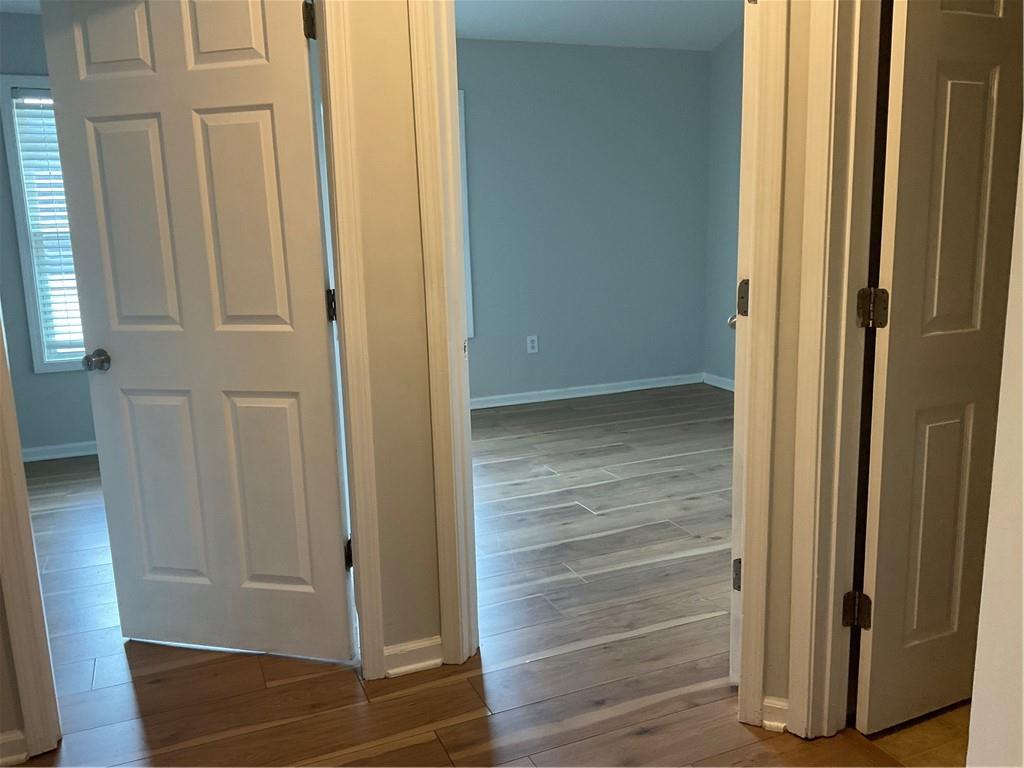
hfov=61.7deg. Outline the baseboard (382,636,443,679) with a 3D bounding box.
[{"bbox_3d":[-0.288,0.789,2.483,0.173,0.086,0.023,-6,11,-22],"label":"baseboard"}]

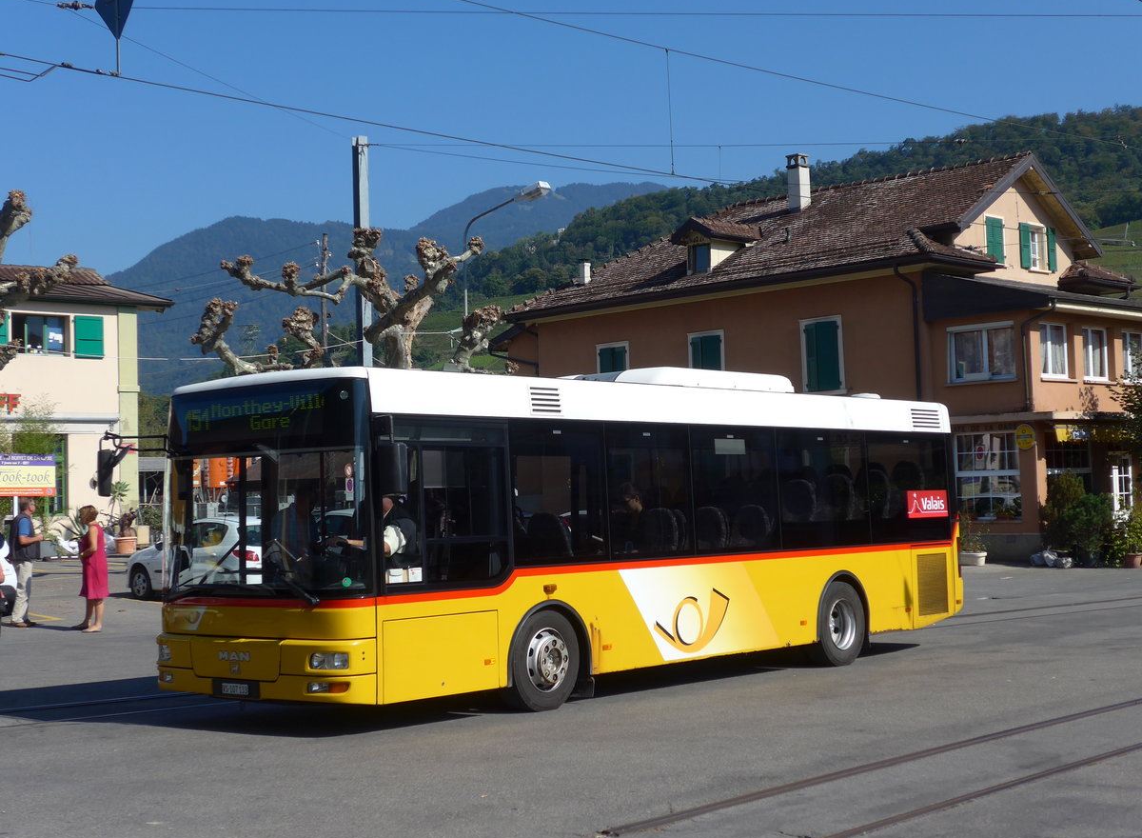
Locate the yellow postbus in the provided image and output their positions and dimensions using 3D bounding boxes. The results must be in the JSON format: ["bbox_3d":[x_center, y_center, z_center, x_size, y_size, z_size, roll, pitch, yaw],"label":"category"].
[{"bbox_3d":[0.581,1.107,17.014,2.410,2.920,9.380,-5,-5,40],"label":"yellow postbus"}]

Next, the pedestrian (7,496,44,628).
[{"bbox_3d":[-7.400,1.939,23.300,0.470,1.750,0.500,-2,-3,-3],"label":"pedestrian"}]

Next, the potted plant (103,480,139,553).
[{"bbox_3d":[-12.189,2.644,46.500,0.950,1.950,0.950,-2,-3,0],"label":"potted plant"}]

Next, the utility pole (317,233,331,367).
[{"bbox_3d":[-7.166,-0.642,50.721,0.420,9.800,0.300,-2,-3,0],"label":"utility pole"}]

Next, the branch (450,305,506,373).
[{"bbox_3d":[-1.552,-1.343,29.000,0.950,1.150,0.900,-2,-3,0],"label":"branch"}]

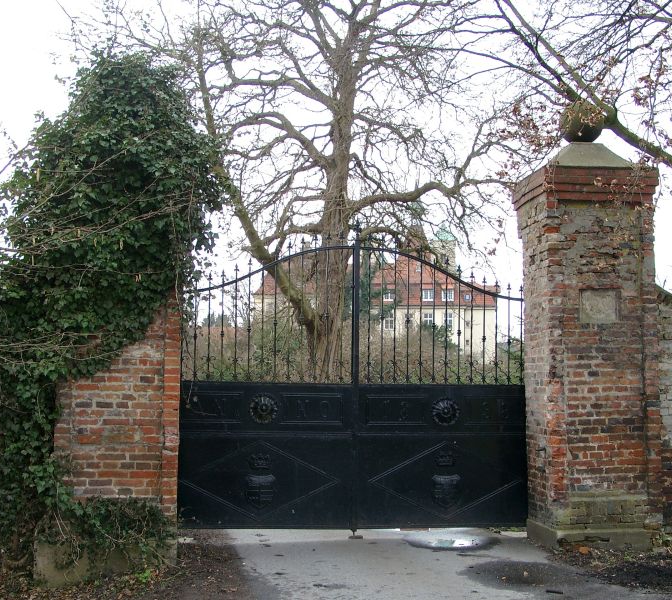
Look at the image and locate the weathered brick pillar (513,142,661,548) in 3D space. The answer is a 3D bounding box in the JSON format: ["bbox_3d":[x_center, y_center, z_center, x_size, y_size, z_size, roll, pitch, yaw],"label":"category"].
[{"bbox_3d":[2.618,0.420,10.147,1.174,4.079,1.133,1,-5,-6],"label":"weathered brick pillar"}]

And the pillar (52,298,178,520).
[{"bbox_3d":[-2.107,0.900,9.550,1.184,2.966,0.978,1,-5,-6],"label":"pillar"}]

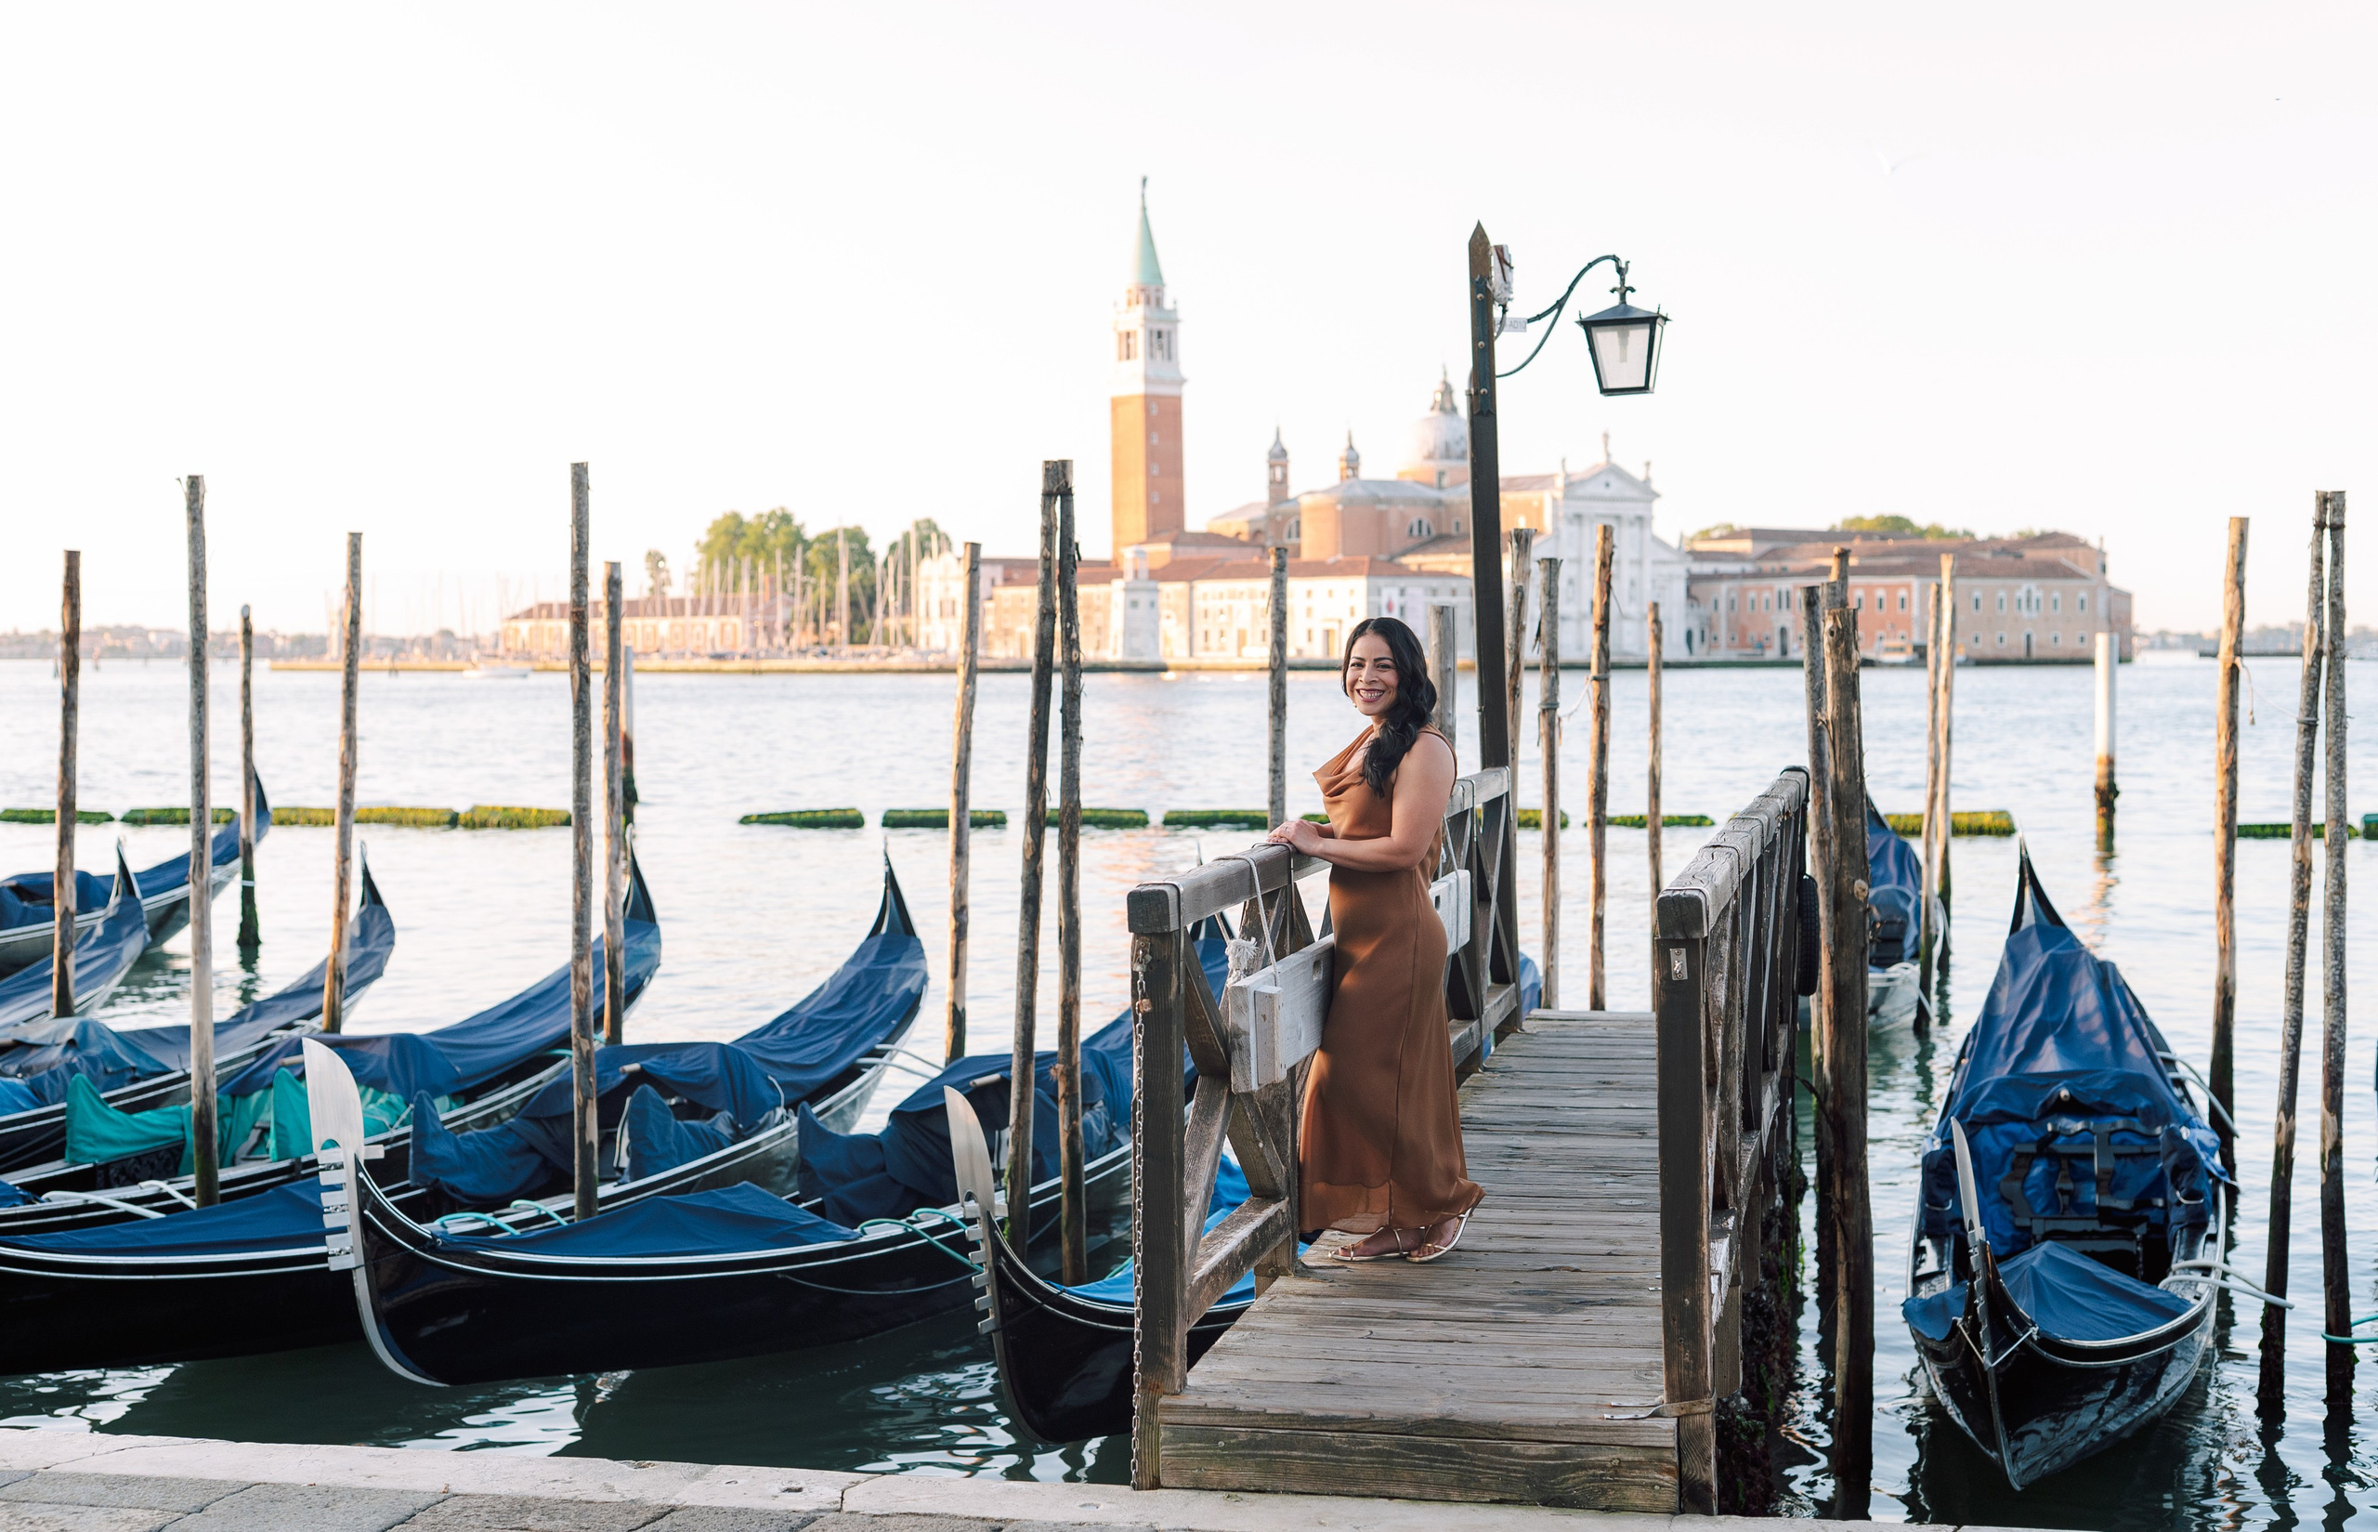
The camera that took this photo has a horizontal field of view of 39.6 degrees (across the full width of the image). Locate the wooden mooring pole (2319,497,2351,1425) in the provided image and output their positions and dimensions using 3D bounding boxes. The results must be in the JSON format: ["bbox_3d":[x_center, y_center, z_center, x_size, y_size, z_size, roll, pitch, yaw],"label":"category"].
[{"bbox_3d":[4.503,0.733,12.944,0.090,3.577,0.090,-1,2,0],"label":"wooden mooring pole"}]

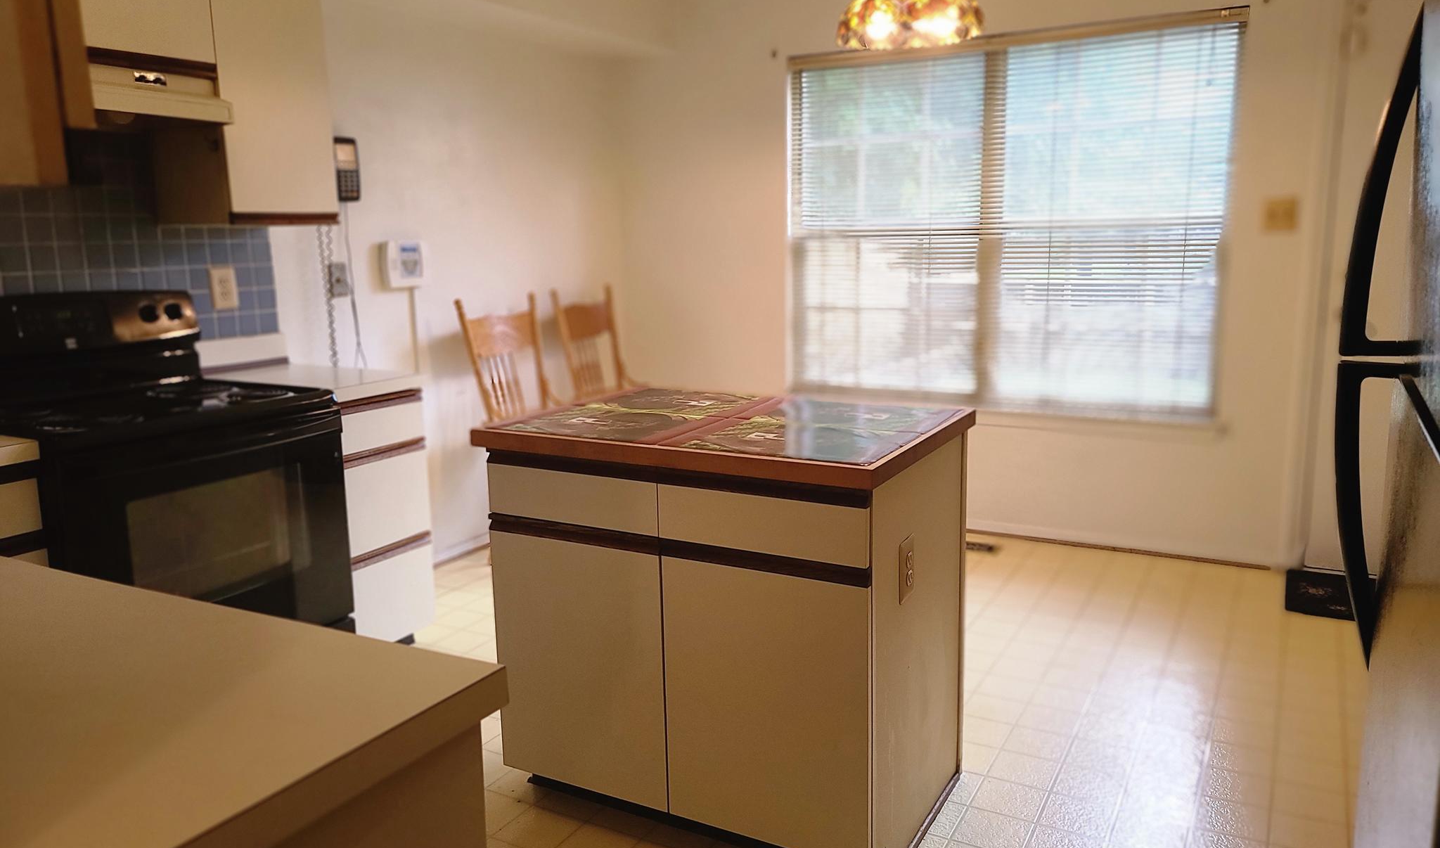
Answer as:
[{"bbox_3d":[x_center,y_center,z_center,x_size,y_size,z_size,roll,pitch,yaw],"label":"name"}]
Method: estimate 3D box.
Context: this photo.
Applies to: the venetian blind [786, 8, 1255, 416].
[{"bbox_3d":[1.123,-0.829,4.313,1.808,1.519,0.052,5,12,28],"label":"venetian blind"}]

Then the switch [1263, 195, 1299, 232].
[{"bbox_3d":[2.068,-0.772,3.838,0.115,0.121,0.012,5,12,28],"label":"switch"}]

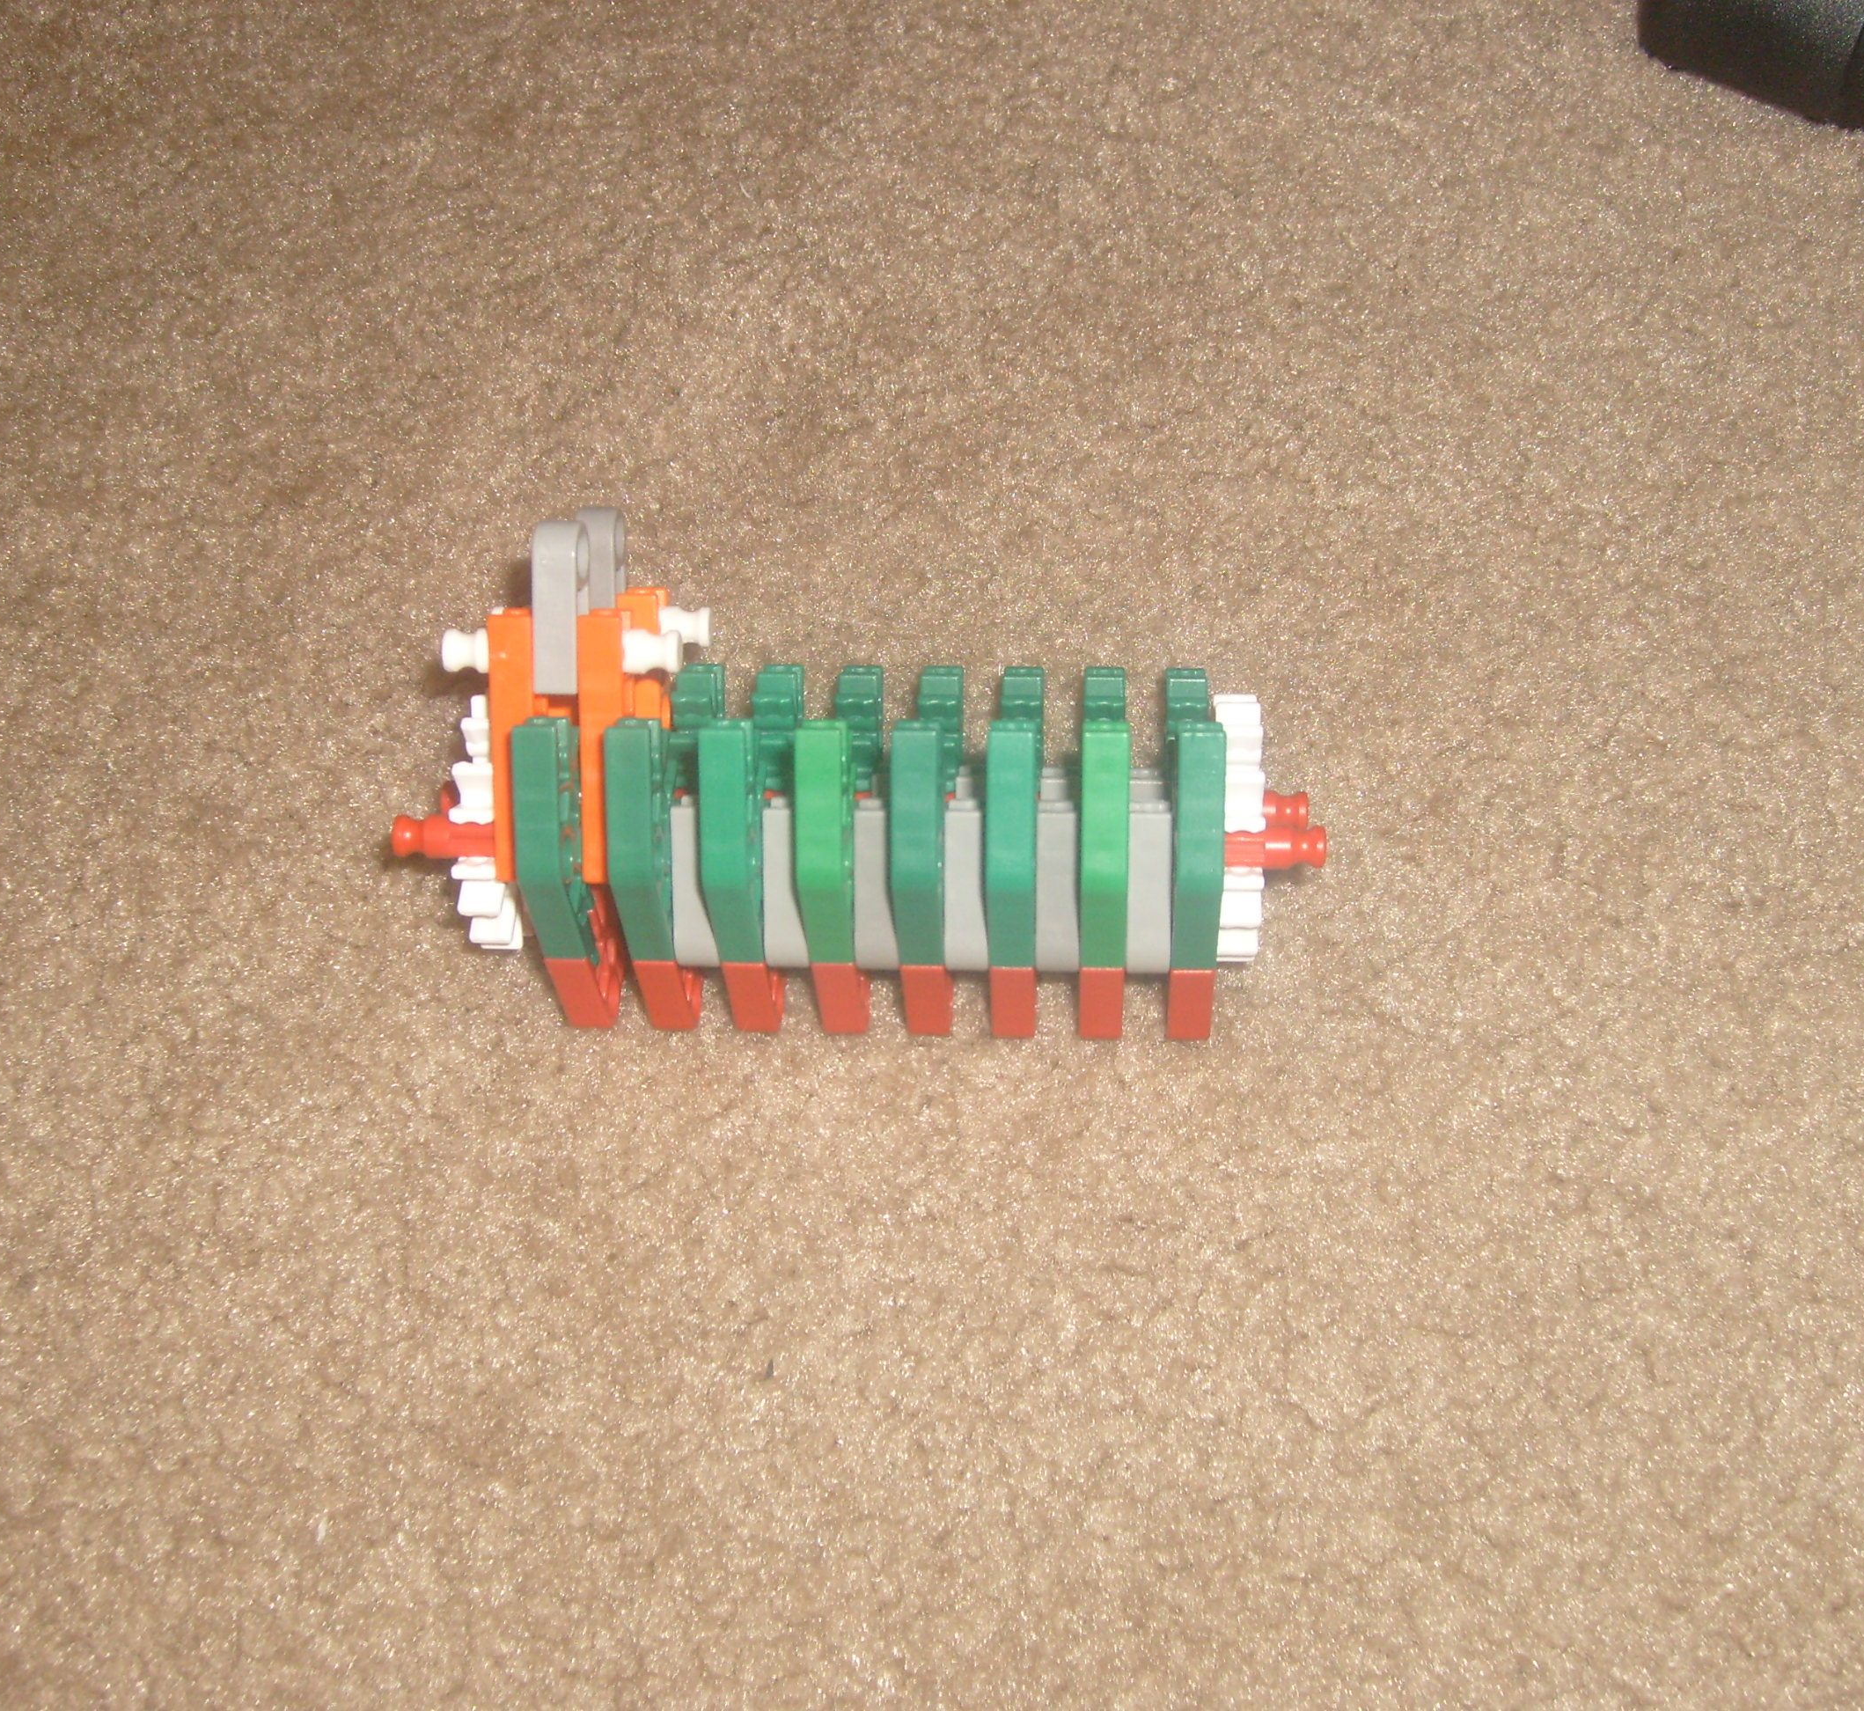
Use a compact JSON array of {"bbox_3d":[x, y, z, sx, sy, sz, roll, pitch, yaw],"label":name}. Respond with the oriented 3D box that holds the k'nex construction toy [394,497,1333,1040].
[{"bbox_3d":[-0.010,-0.019,0.329,0.129,0.063,0.067,1,55,4],"label":"k'nex construction toy"}]

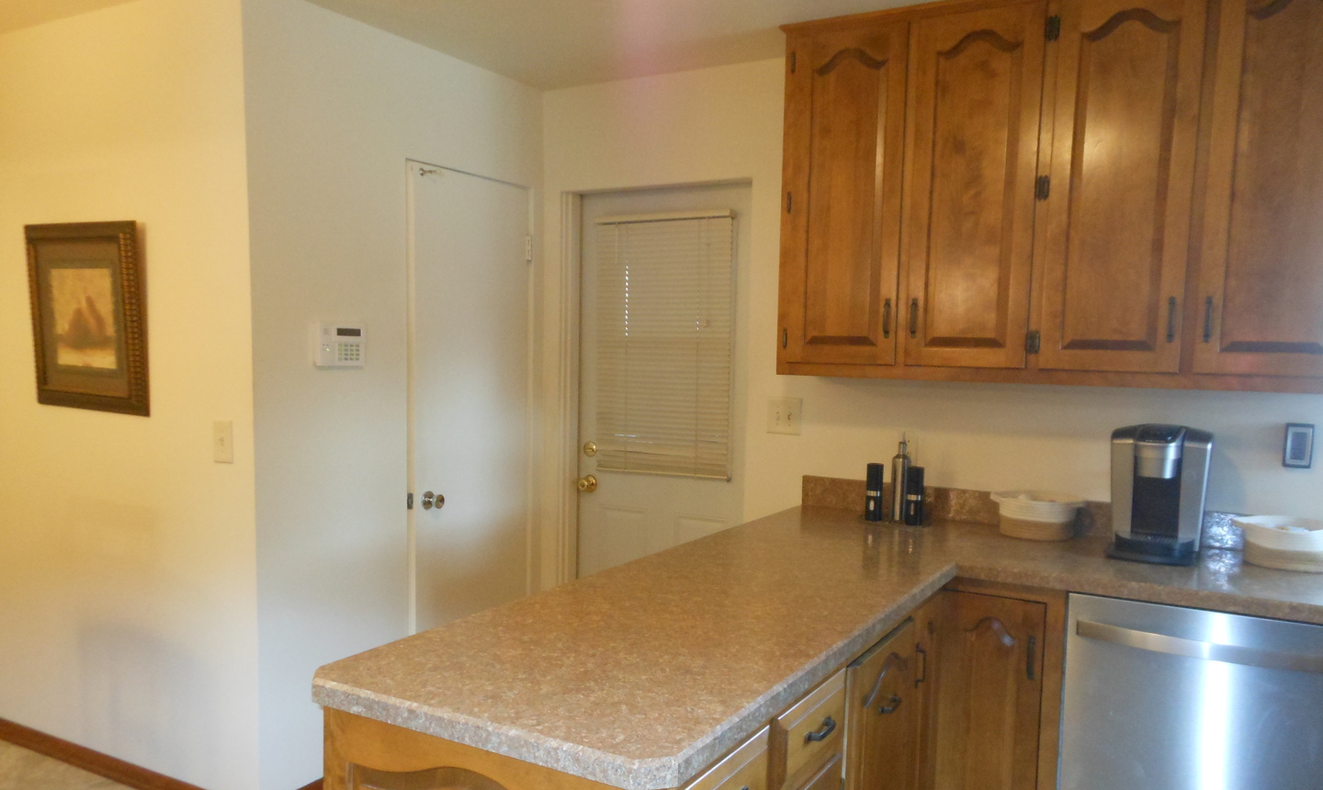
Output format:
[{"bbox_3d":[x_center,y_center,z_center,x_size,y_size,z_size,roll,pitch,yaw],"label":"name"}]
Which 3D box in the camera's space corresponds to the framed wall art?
[{"bbox_3d":[-1.862,-0.253,3.083,0.620,0.600,0.035,2,3,30],"label":"framed wall art"}]

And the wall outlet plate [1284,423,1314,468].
[{"bbox_3d":[1.719,0.139,2.578,0.067,0.117,0.014,2,3,30],"label":"wall outlet plate"}]

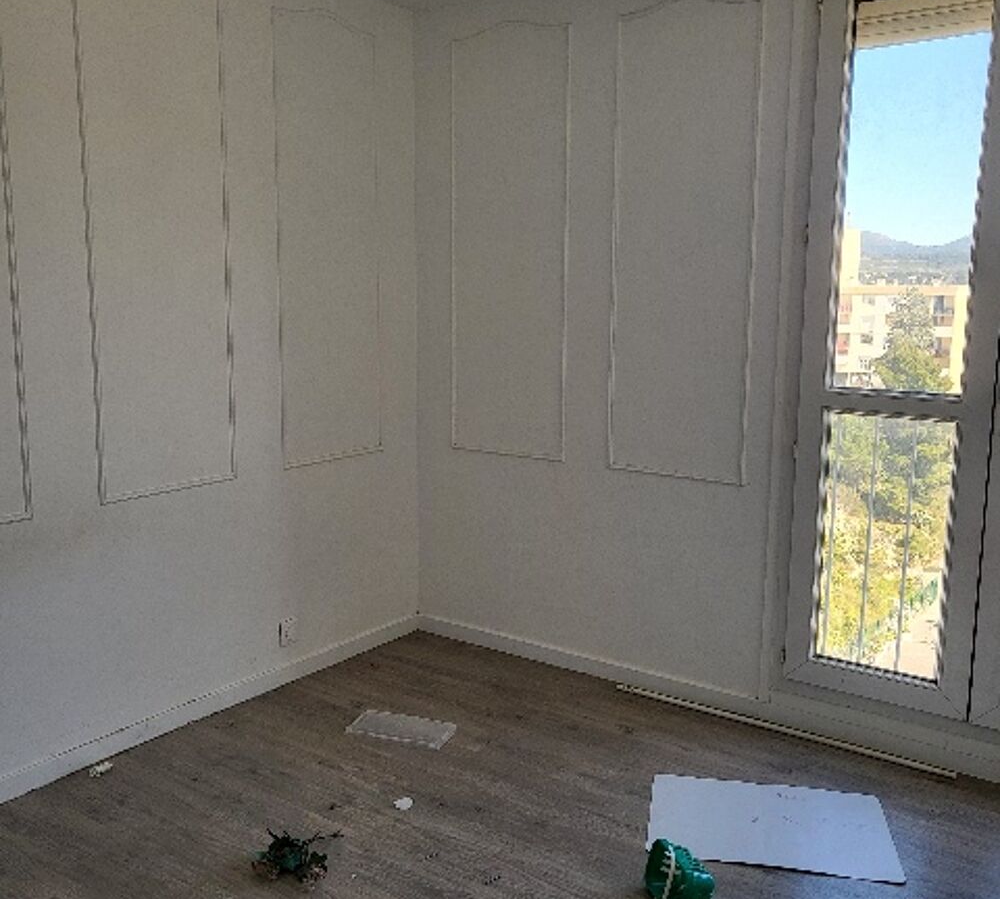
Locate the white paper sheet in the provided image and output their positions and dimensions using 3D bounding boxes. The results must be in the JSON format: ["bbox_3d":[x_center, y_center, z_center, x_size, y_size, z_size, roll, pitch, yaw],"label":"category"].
[{"bbox_3d":[0.731,1.014,2.719,0.635,0.008,0.437,2,9,12],"label":"white paper sheet"}]

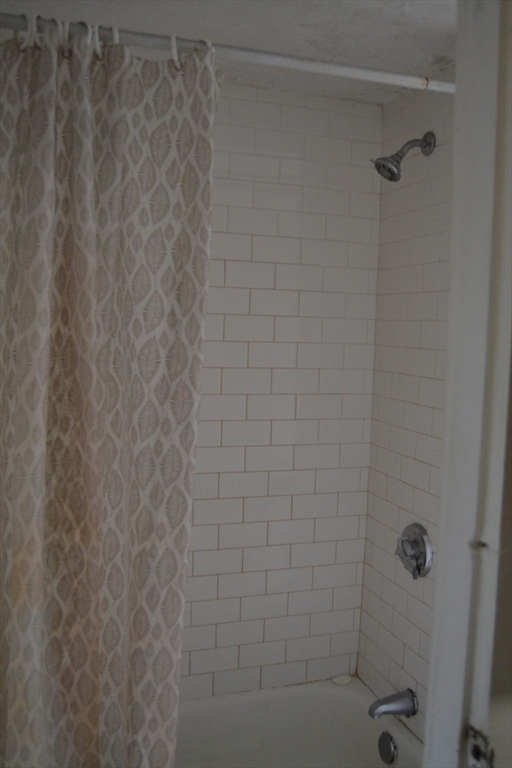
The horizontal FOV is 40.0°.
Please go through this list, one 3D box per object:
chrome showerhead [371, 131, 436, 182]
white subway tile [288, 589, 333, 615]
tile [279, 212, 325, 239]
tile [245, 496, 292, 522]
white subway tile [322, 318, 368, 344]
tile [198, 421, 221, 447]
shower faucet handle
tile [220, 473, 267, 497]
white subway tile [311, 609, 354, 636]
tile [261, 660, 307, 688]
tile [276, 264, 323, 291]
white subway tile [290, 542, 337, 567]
[{"bbox_3d":[0.387,-0.615,1.887,0.172,0.145,0.085,0,5,-18],"label":"chrome showerhead"},{"bbox_3d":[0.171,0.686,2.221,0.152,0.075,0.010,0,5,-18],"label":"white subway tile"},{"bbox_3d":[0.134,-0.472,2.097,0.152,0.075,0.010,0,5,-18],"label":"tile"},{"bbox_3d":[0.037,0.382,2.159,0.152,0.076,0.009,0,5,-18],"label":"tile"},{"bbox_3d":[0.275,-0.163,2.186,0.152,0.076,0.009,0,5,-18],"label":"white subway tile"},{"bbox_3d":[-0.176,0.148,2.068,0.152,0.076,0.009,0,5,-18],"label":"tile"},{"bbox_3d":[0.418,0.465,1.951,0.072,0.156,0.148,0,5,-18],"label":"shower faucet handle"},{"bbox_3d":[-0.037,0.304,2.128,0.152,0.076,0.009,0,5,-18],"label":"tile"},{"bbox_3d":[0.241,0.761,2.252,0.152,0.075,0.010,0,5,-18],"label":"white subway tile"},{"bbox_3d":[0.088,0.917,2.225,0.152,0.075,0.009,0,5,-18],"label":"tile"},{"bbox_3d":[0.128,-0.318,2.100,0.153,0.076,0.009,0,5,-19],"label":"tile"},{"bbox_3d":[0.182,0.537,2.220,0.152,0.076,0.009,0,5,-18],"label":"white subway tile"}]

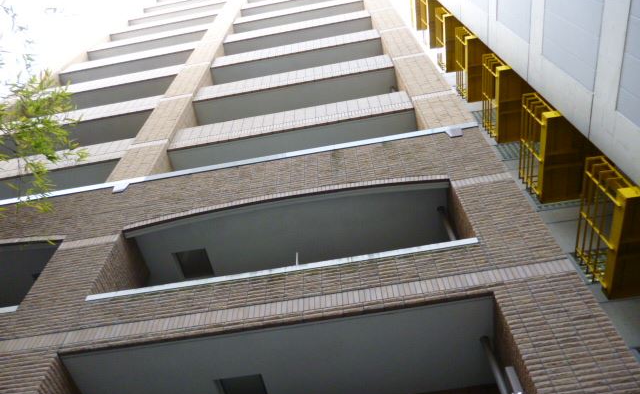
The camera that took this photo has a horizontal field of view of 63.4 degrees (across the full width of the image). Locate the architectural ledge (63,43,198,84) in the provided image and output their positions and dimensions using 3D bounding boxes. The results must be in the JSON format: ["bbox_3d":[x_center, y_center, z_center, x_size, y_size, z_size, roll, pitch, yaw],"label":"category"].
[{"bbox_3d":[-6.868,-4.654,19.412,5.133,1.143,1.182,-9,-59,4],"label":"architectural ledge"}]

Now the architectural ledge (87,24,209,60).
[{"bbox_3d":[-7.000,-6.249,21.965,5.180,1.080,1.000,-9,-59,4],"label":"architectural ledge"}]

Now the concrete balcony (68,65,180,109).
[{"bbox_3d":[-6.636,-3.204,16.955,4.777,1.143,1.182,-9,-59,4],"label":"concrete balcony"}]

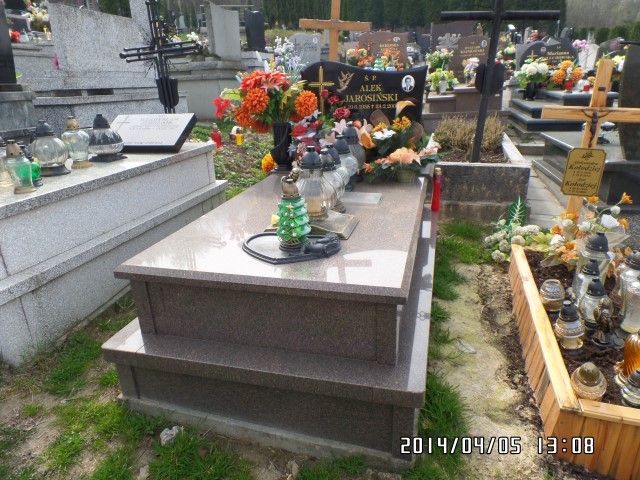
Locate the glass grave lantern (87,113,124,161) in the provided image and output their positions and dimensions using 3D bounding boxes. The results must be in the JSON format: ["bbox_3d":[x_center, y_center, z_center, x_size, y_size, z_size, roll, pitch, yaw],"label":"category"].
[{"bbox_3d":[-1.523,-0.717,2.995,0.250,0.301,0.250,3,22,15],"label":"glass grave lantern"}]

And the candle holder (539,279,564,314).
[{"bbox_3d":[1.036,0.247,1.891,0.102,0.130,0.102,3,22,15],"label":"candle holder"}]

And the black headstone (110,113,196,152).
[{"bbox_3d":[-1.232,-0.762,3.028,0.649,0.056,0.343,4,55,16],"label":"black headstone"}]

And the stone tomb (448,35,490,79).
[{"bbox_3d":[2.356,-2.816,6.653,0.553,0.647,0.120,3,23,16],"label":"stone tomb"}]

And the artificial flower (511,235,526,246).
[{"bbox_3d":[1.372,0.004,2.934,0.100,0.085,0.095,3,22,15],"label":"artificial flower"}]

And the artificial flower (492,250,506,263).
[{"bbox_3d":[1.113,0.102,2.640,0.082,0.075,0.080,3,22,15],"label":"artificial flower"}]

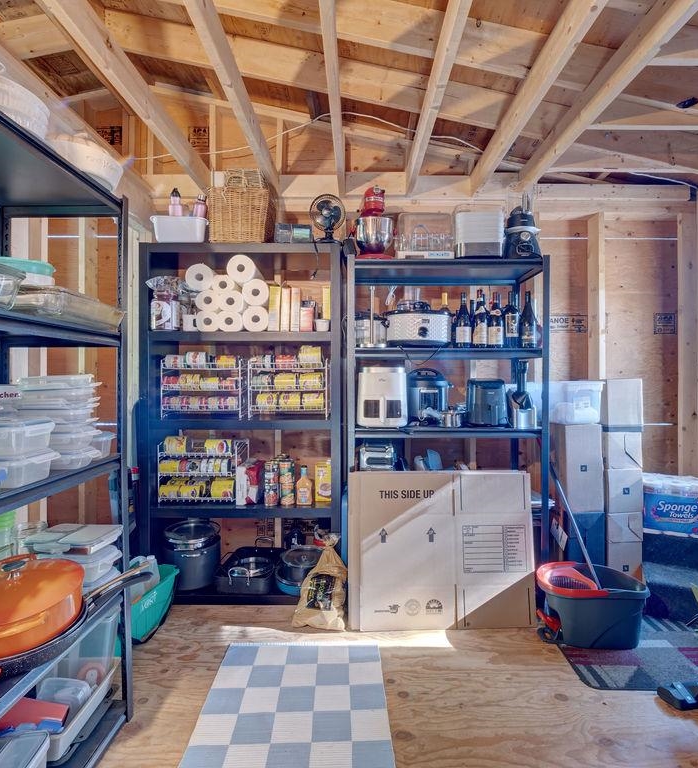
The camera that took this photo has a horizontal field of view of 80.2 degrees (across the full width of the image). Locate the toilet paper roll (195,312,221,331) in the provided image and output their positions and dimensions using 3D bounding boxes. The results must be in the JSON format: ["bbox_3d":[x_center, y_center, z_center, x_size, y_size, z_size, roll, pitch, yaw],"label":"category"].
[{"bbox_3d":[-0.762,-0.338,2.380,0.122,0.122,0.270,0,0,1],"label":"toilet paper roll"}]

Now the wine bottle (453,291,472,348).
[{"bbox_3d":[0.600,-0.331,2.162,0.081,0.296,0.081,0,1,0],"label":"wine bottle"}]

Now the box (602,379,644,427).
[{"bbox_3d":[1.382,0.098,2.210,0.176,0.245,0.280,0,1,0],"label":"box"}]

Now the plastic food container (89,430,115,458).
[{"bbox_3d":[-0.860,0.206,1.400,0.115,0.073,0.115,0,0,1],"label":"plastic food container"}]

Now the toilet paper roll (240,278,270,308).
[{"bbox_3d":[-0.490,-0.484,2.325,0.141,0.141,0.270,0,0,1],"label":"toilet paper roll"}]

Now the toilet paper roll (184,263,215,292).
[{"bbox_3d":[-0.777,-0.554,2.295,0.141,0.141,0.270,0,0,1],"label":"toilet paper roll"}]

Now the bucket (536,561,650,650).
[{"bbox_3d":[1.090,0.998,1.907,0.430,0.262,0.275,0,1,13],"label":"bucket"}]

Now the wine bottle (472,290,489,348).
[{"bbox_3d":[0.688,-0.336,2.162,0.077,0.305,0.077,0,1,0],"label":"wine bottle"}]

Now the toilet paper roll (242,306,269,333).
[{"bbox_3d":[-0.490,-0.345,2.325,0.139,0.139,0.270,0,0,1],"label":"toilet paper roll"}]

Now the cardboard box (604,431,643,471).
[{"bbox_3d":[1.448,0.347,2.310,0.180,0.190,0.300,0,0,0],"label":"cardboard box"}]

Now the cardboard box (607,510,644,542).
[{"bbox_3d":[1.448,0.750,2.310,0.180,0.150,0.300,0,0,0],"label":"cardboard box"}]

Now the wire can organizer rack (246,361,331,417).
[{"bbox_3d":[-0.311,0.030,2.265,0.410,0.305,0.310,0,1,0],"label":"wire can organizer rack"}]

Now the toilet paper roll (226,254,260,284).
[{"bbox_3d":[-0.531,-0.566,2.185,0.139,0.139,0.270,0,-2,1],"label":"toilet paper roll"}]

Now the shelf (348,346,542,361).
[{"bbox_3d":[0.507,-0.158,2.305,0.970,0.050,0.390,0,1,0],"label":"shelf"}]

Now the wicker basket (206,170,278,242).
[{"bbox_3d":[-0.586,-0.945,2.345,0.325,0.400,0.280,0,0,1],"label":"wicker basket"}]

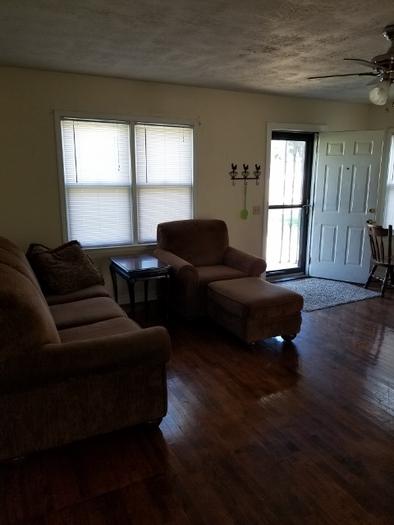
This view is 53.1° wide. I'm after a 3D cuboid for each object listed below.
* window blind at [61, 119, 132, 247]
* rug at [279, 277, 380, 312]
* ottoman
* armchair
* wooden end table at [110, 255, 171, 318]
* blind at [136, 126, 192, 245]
[{"bbox_3d":[-1.089,-0.859,4.389,0.725,1.360,0.040,-5,12,-22],"label":"window blind"},{"bbox_3d":[1.515,0.379,5.062,1.270,0.013,1.090,-5,13,-26],"label":"rug"},{"bbox_3d":[0.526,0.449,3.685,0.580,0.410,0.720,-5,12,-22],"label":"ottoman"},{"bbox_3d":[0.079,0.029,4.412,0.940,0.950,0.930,-5,12,-22],"label":"armchair"},{"bbox_3d":[-0.620,0.265,4.275,0.460,0.540,0.810,-5,12,-24],"label":"wooden end table"},{"bbox_3d":[-0.370,-0.916,4.680,0.700,1.360,0.040,-5,12,-22],"label":"blind"}]

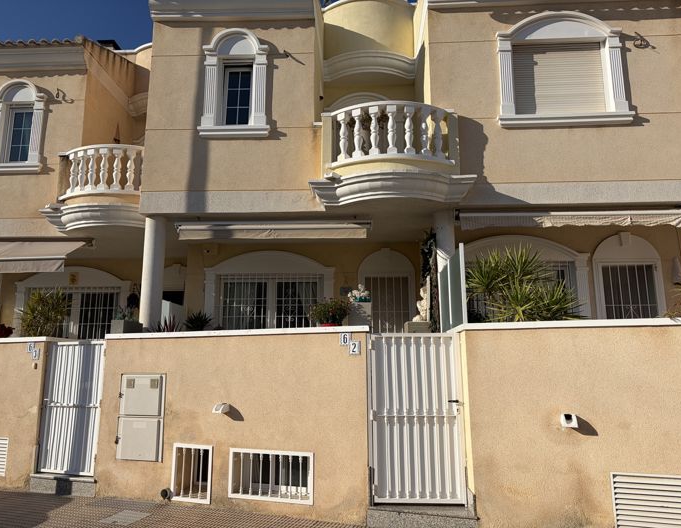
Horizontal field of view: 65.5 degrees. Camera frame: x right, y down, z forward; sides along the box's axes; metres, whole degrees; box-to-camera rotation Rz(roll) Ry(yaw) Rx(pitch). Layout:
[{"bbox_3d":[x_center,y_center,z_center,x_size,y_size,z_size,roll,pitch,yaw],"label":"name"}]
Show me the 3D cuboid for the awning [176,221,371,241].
[{"bbox_3d":[-1.043,-0.492,8.263,3.015,0.286,0.213,-1,-10,3],"label":"awning"}]

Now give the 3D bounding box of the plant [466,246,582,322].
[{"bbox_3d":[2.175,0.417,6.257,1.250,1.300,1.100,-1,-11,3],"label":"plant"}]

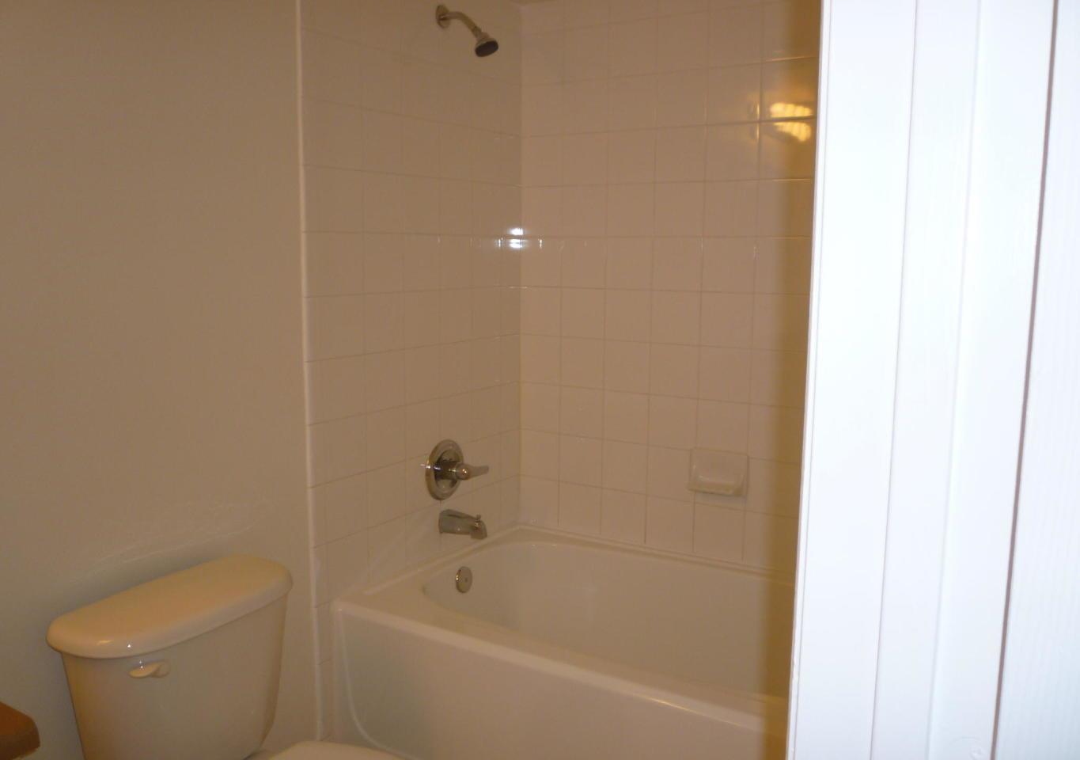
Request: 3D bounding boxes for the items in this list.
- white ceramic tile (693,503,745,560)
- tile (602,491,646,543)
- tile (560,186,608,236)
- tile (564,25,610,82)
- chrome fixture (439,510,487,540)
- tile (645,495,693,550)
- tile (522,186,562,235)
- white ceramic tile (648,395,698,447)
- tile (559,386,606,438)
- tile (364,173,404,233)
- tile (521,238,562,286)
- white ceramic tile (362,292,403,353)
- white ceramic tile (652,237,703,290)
[{"bbox_3d":[0.516,0.439,2.610,0.152,0.152,0.010,6,10,32],"label":"white ceramic tile"},{"bbox_3d":[0.261,0.415,2.801,0.152,0.147,0.009,5,9,32],"label":"tile"},{"bbox_3d":[0.136,-0.507,2.723,0.152,0.152,0.010,6,10,32],"label":"tile"},{"bbox_3d":[0.140,-0.964,2.677,0.152,0.152,0.009,6,10,32],"label":"tile"},{"bbox_3d":[-0.221,0.419,2.619,0.140,0.065,0.055,6,10,32],"label":"chrome fixture"},{"bbox_3d":[0.390,0.428,2.712,0.152,0.152,0.008,5,9,32],"label":"tile"},{"bbox_3d":[0.007,-0.519,2.815,0.151,0.151,0.010,5,9,32],"label":"tile"},{"bbox_3d":[0.391,0.124,2.659,0.151,0.151,0.010,5,9,32],"label":"white ceramic tile"},{"bbox_3d":[0.133,0.099,2.812,0.151,0.151,0.010,6,10,32],"label":"tile"},{"bbox_3d":[-0.404,-0.451,2.306,0.010,0.152,0.152,6,10,32],"label":"tile"},{"bbox_3d":[0.006,-0.369,2.825,0.151,0.152,0.010,6,10,32],"label":"tile"},{"bbox_3d":[-0.407,-0.149,2.349,0.010,0.152,0.152,6,10,32],"label":"white ceramic tile"},{"bbox_3d":[0.394,-0.331,2.583,0.152,0.152,0.010,6,10,32],"label":"white ceramic tile"}]

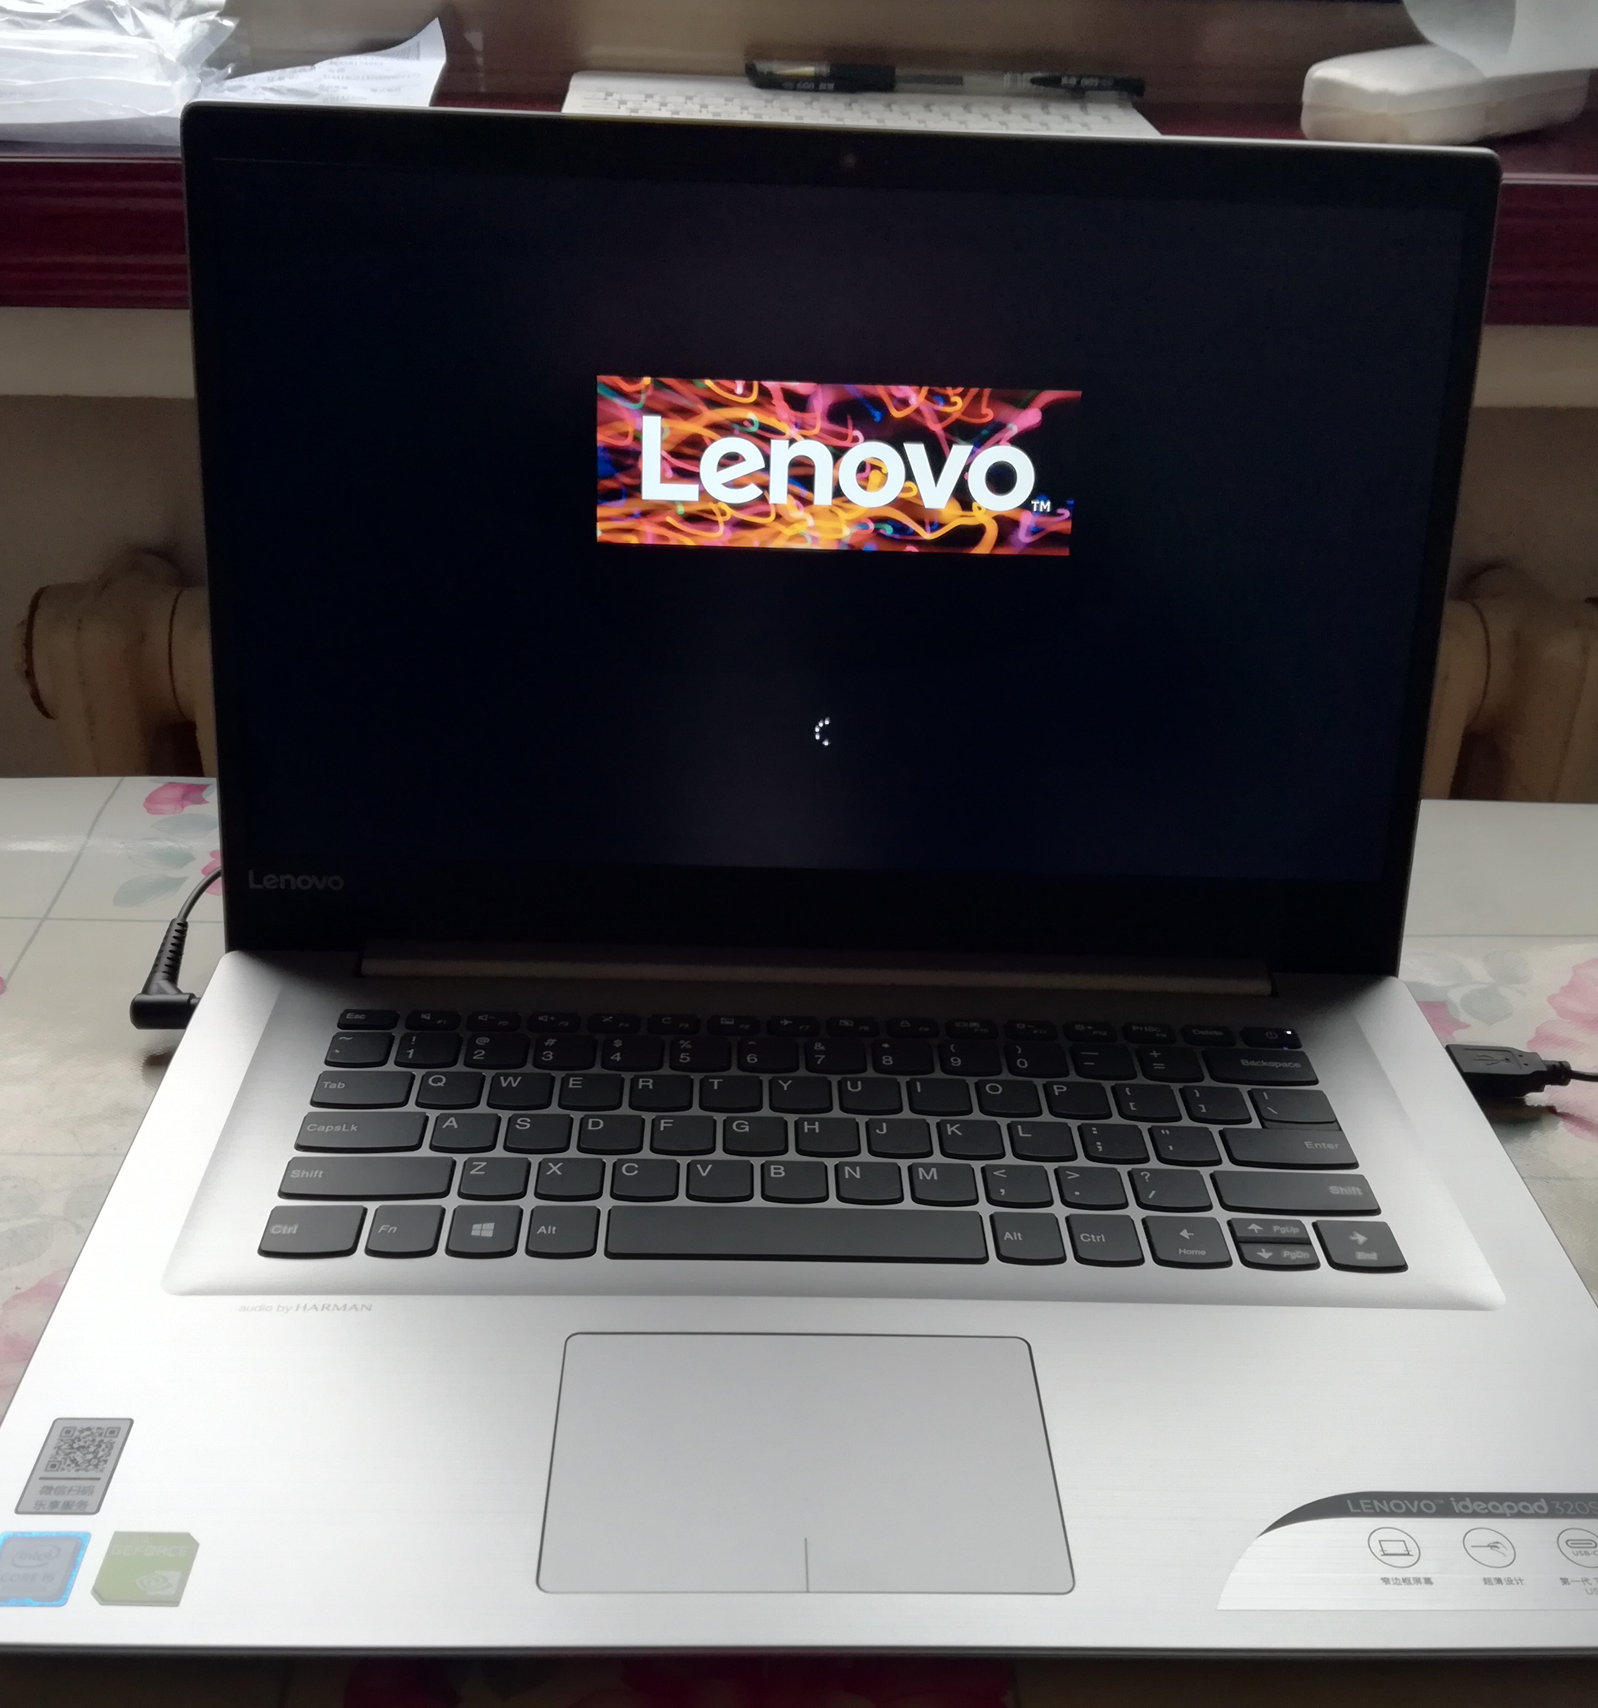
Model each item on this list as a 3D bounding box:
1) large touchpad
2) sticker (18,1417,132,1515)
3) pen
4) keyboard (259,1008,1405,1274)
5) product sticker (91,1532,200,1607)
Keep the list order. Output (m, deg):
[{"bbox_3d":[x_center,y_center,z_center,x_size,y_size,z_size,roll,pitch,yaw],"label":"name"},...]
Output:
[{"bbox_3d":[0.001,0.127,0.375,0.105,0.002,0.068,1,30,-2],"label":"large touchpad"},{"bbox_3d":[-0.148,0.125,0.365,0.017,0.001,0.025,1,30,-2],"label":"sticker"},{"bbox_3d":[0.056,-0.286,0.658,0.150,0.012,0.013,-2,29,-7],"label":"pen"},{"bbox_3d":[0.008,0.073,0.468,0.276,0.006,0.100,1,30,-2],"label":"keyboard"},{"bbox_3d":[-0.126,0.138,0.344,0.018,0.001,0.017,1,30,-2],"label":"product sticker"}]

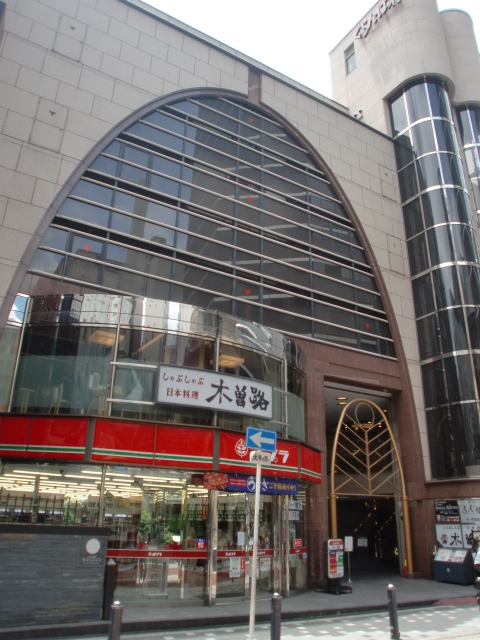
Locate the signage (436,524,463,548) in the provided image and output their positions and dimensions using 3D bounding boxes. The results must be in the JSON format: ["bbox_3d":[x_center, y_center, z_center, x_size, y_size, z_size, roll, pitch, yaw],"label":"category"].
[{"bbox_3d":[5.946,6.145,14.693,0.050,0.670,0.920,16,-26,-32],"label":"signage"}]

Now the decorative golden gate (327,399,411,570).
[{"bbox_3d":[3.867,4.945,15.373,3.150,5.300,0.200,14,-25,-29],"label":"decorative golden gate"}]

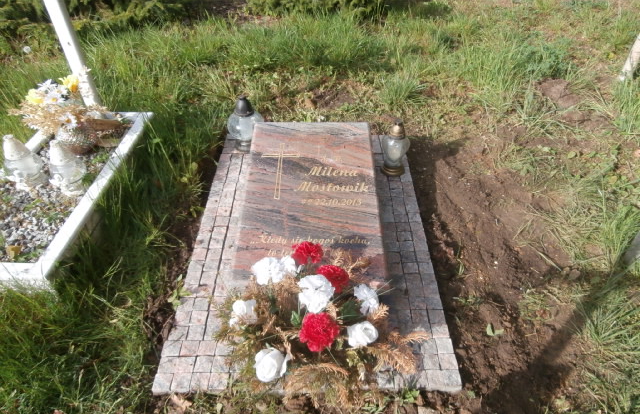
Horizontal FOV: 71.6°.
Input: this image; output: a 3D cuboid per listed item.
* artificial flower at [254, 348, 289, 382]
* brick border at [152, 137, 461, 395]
[{"bbox_3d":[-0.127,0.420,1.184,0.085,0.075,0.080,0,42,0],"label":"artificial flower"},{"bbox_3d":[-0.033,0.097,1.741,0.870,0.060,1.300,0,42,1],"label":"brick border"}]

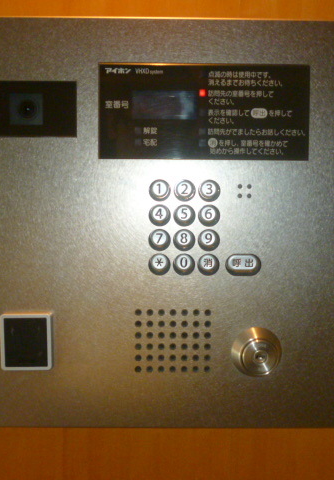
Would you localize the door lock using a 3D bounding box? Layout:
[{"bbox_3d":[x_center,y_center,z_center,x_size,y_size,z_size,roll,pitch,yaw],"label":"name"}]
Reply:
[{"bbox_3d":[0.076,0.095,0.429,0.043,0.043,0.015,0,3,0],"label":"door lock"}]

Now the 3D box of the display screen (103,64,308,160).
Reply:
[{"bbox_3d":[0.031,-0.105,0.424,0.172,0.077,0.009,0,3,0],"label":"display screen"}]

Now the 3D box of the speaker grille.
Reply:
[{"bbox_3d":[0.005,0.085,0.435,0.064,0.054,0.007,0,3,0],"label":"speaker grille"}]

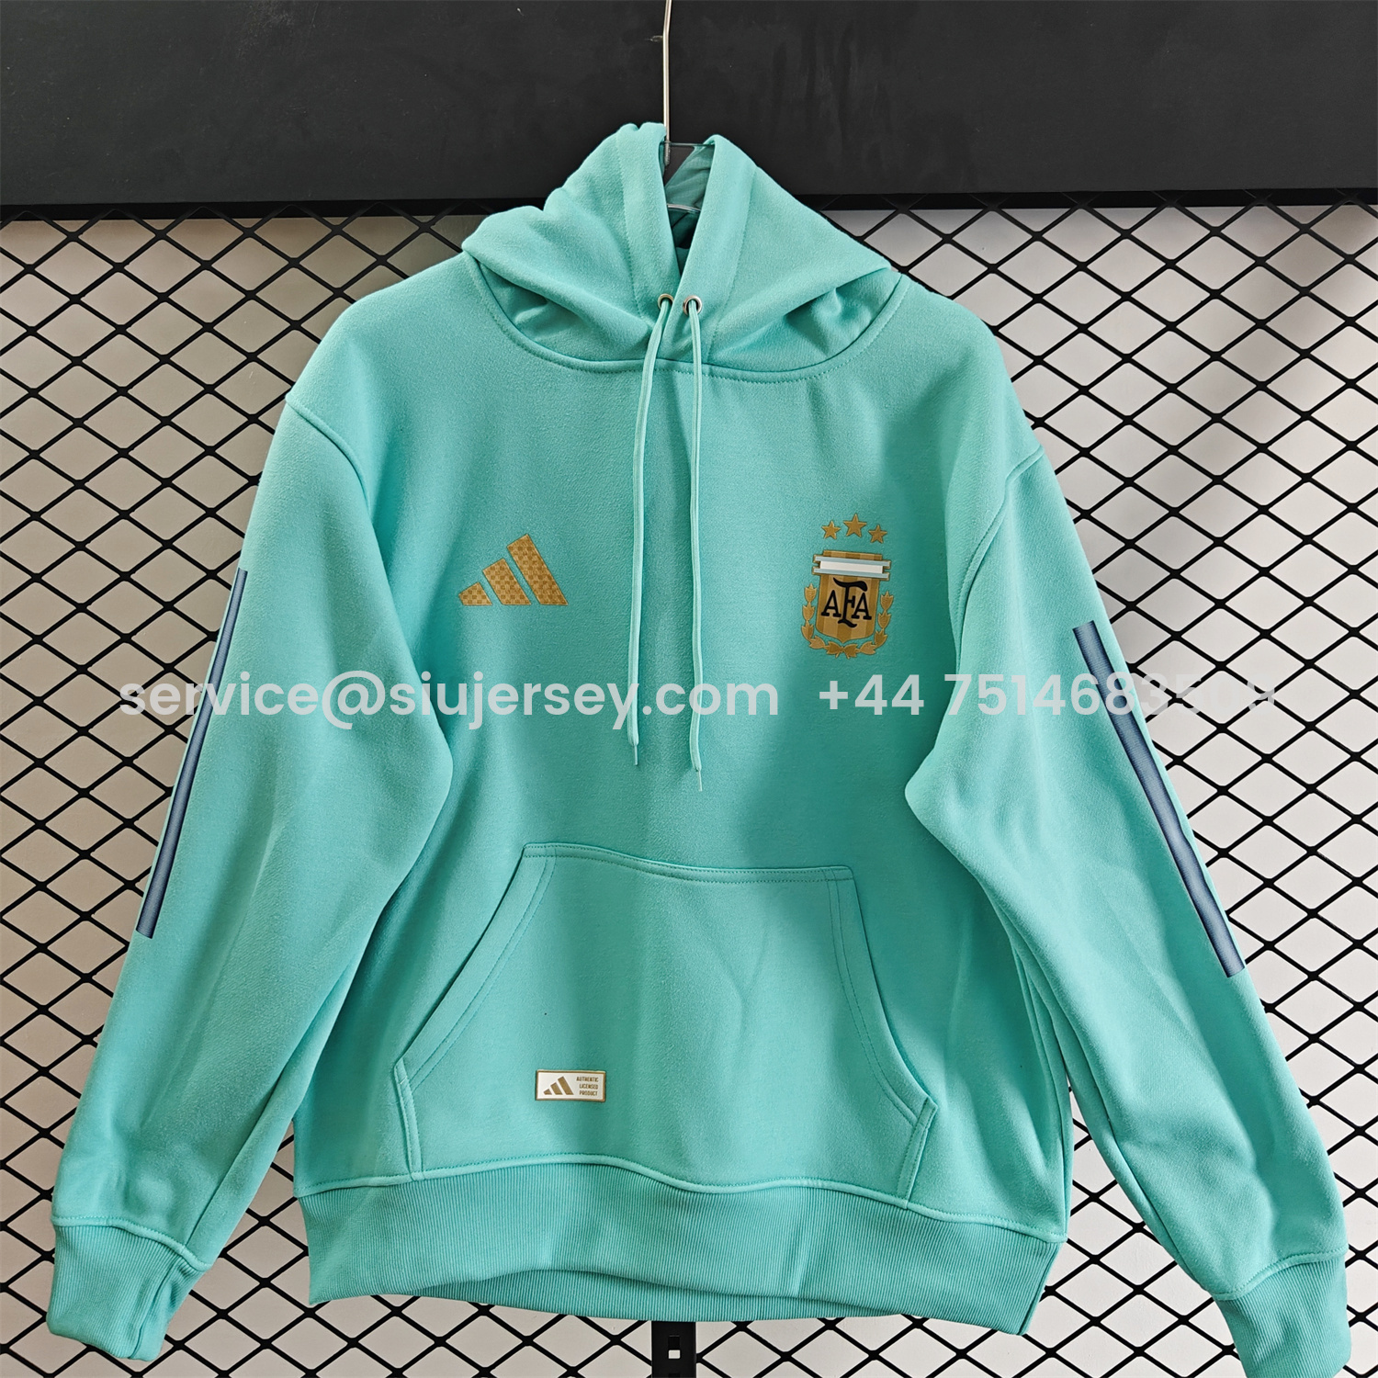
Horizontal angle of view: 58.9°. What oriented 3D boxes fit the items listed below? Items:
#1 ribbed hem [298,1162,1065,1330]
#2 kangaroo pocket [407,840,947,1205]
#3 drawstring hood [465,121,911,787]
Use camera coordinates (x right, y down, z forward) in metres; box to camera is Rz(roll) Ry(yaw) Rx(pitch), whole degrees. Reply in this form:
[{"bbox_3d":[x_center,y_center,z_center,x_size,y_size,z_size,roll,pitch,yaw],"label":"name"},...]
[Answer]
[{"bbox_3d":[-0.004,0.371,0.815,0.505,0.118,0.090,2,0,0],"label":"ribbed hem"},{"bbox_3d":[-0.015,0.216,0.795,0.350,0.228,0.040,2,0,0],"label":"kangaroo pocket"},{"bbox_3d":[-0.006,-0.165,0.880,0.310,0.450,0.150,2,0,0],"label":"drawstring hood"}]

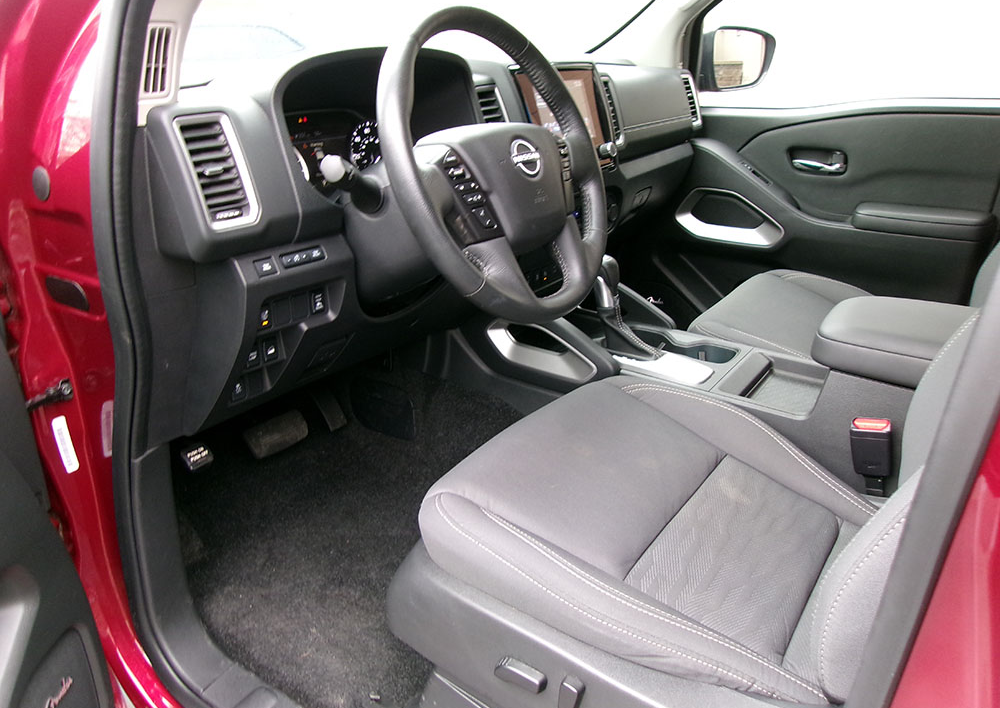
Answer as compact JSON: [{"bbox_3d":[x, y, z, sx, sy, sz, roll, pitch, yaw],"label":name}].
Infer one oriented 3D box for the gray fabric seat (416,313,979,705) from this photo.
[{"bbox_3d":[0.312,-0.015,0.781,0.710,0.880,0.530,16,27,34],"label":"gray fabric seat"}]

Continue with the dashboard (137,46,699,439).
[{"bbox_3d":[-0.029,-0.312,1.448,0.410,0.500,1.430,16,27,34],"label":"dashboard"}]

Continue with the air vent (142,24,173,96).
[{"bbox_3d":[-0.358,-0.307,0.815,0.016,0.075,0.035,22,25,15],"label":"air vent"}]

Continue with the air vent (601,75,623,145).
[{"bbox_3d":[0.205,-0.451,1.441,0.024,0.123,0.047,-8,12,41],"label":"air vent"}]

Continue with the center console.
[{"bbox_3d":[0.383,0.045,1.260,0.920,0.330,0.290,16,27,34],"label":"center console"}]

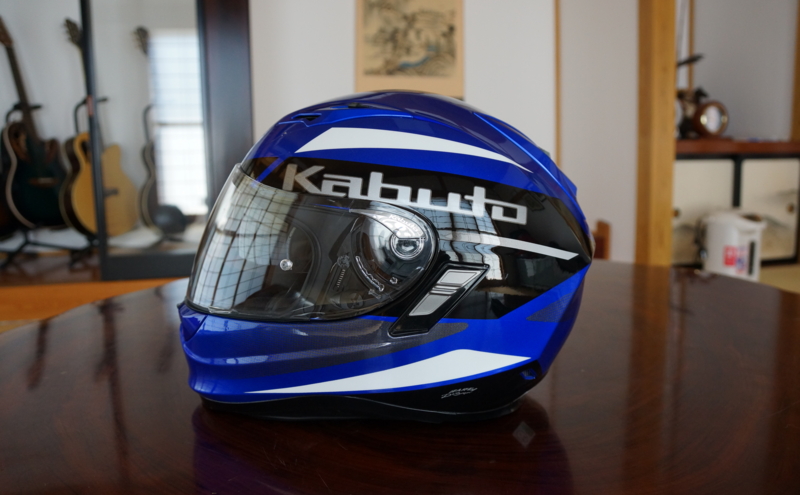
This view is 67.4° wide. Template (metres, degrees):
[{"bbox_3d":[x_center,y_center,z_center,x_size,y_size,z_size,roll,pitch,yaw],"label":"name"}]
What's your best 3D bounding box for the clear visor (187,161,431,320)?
[{"bbox_3d":[-0.081,-0.012,0.500,0.185,0.115,0.240,-2,8,-7],"label":"clear visor"}]

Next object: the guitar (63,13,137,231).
[{"bbox_3d":[-1.455,-0.560,2.840,0.110,1.030,0.400,-7,5,22],"label":"guitar"}]

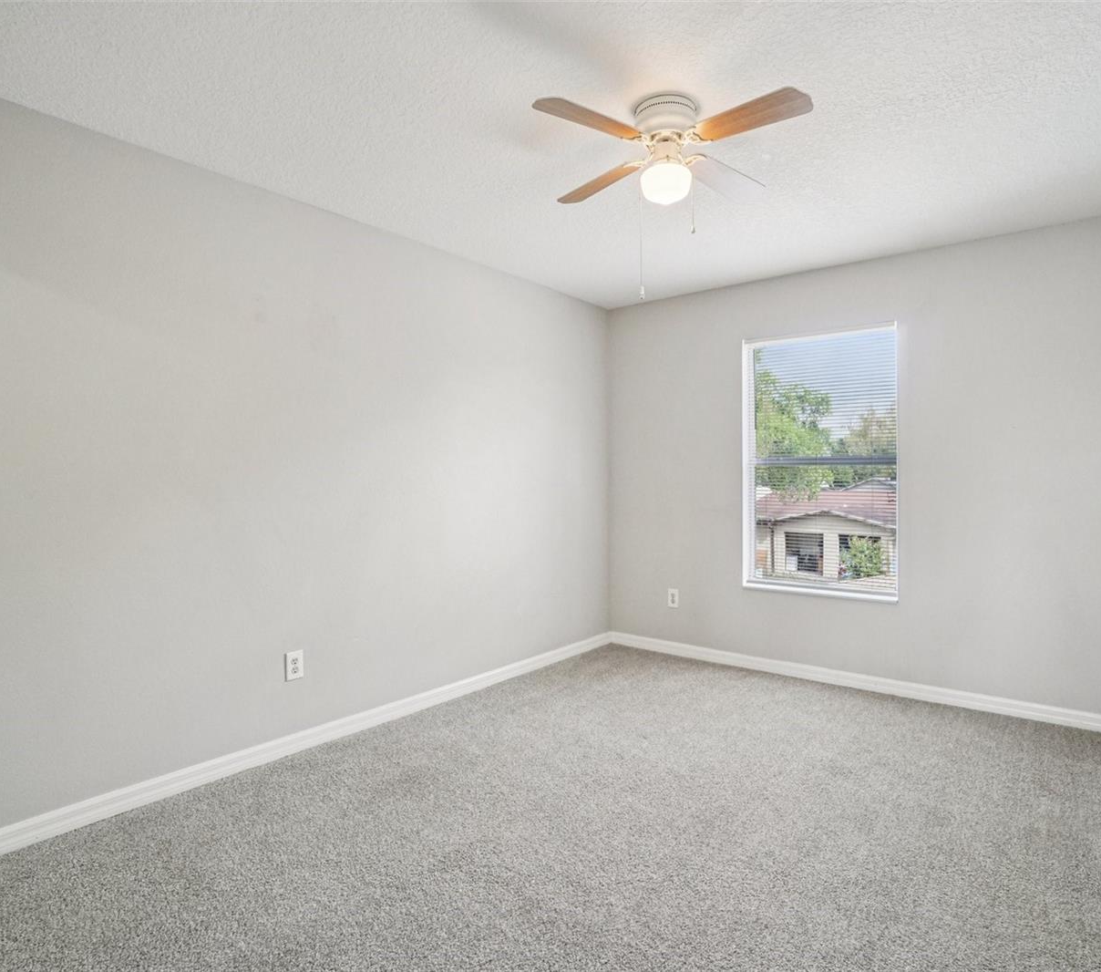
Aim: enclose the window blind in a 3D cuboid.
[{"bbox_3d":[1.644,-0.149,3.738,0.860,1.550,0.060,0,0,37],"label":"window blind"}]

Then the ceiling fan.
[{"bbox_3d":[0.393,-1.128,2.086,0.980,0.330,0.950,0,0,41],"label":"ceiling fan"}]

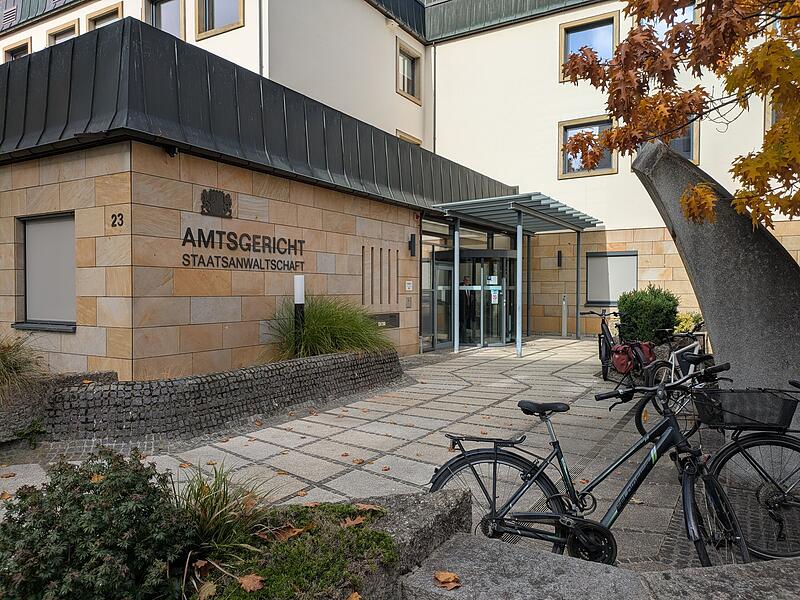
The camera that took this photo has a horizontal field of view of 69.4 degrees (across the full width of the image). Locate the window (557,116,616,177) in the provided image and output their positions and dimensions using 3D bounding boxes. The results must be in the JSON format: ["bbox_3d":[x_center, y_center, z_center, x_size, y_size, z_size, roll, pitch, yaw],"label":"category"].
[{"bbox_3d":[6.061,-4.897,18.647,1.855,1.860,0.200,1,1,31],"label":"window"}]

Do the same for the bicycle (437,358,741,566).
[{"bbox_3d":[0.909,0.870,2.785,1.680,1.150,0.620,0,1,6],"label":"bicycle"}]

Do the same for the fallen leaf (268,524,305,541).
[{"bbox_3d":[-0.394,0.811,2.006,0.120,0.030,0.075,0,1,-17],"label":"fallen leaf"}]

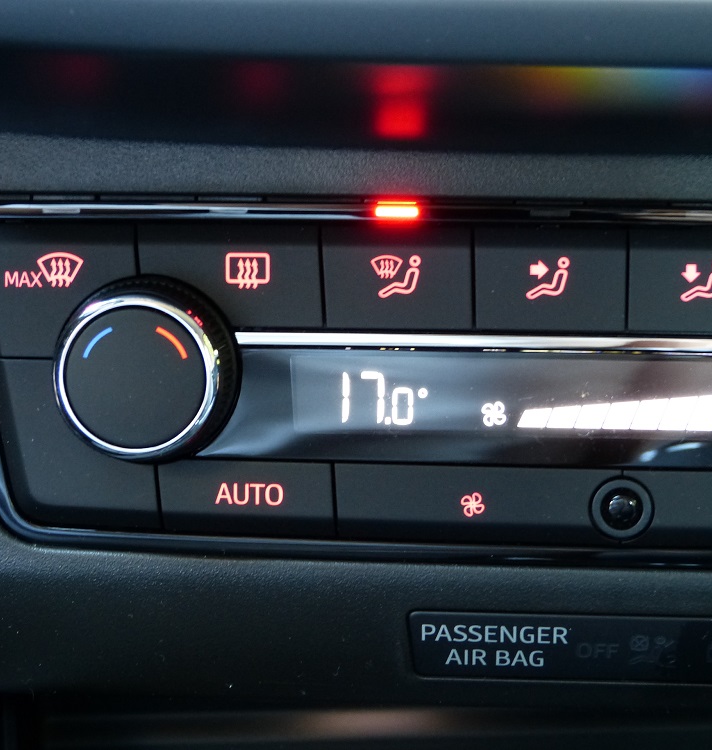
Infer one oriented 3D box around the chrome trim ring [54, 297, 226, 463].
[{"bbox_3d":[-0.035,0.000,0.382,0.027,0.027,0.004,1,6,3],"label":"chrome trim ring"}]

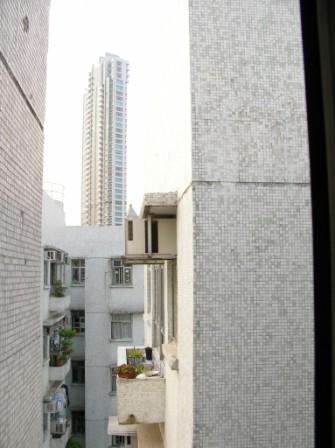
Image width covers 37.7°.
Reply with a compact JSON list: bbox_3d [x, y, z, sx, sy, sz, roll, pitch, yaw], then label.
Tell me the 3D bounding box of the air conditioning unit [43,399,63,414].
[{"bbox_3d":[-4.145,6.503,17.436,0.500,0.410,0.500,1,-6,-5],"label":"air conditioning unit"}]

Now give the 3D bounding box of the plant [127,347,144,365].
[{"bbox_3d":[-0.478,1.990,7.337,0.250,0.300,0.240,1,-6,-5],"label":"plant"}]

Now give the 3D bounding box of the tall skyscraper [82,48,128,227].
[{"bbox_3d":[-35.339,-22.564,272.683,12.500,138.000,28.000,5,-7,-40],"label":"tall skyscraper"}]

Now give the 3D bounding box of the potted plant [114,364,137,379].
[{"bbox_3d":[-0.500,1.762,5.883,0.240,0.160,0.220,1,-6,-5],"label":"potted plant"}]

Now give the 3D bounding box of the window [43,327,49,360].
[{"bbox_3d":[-4.397,4.352,17.753,0.100,1.134,0.900,1,-6,-5],"label":"window"}]

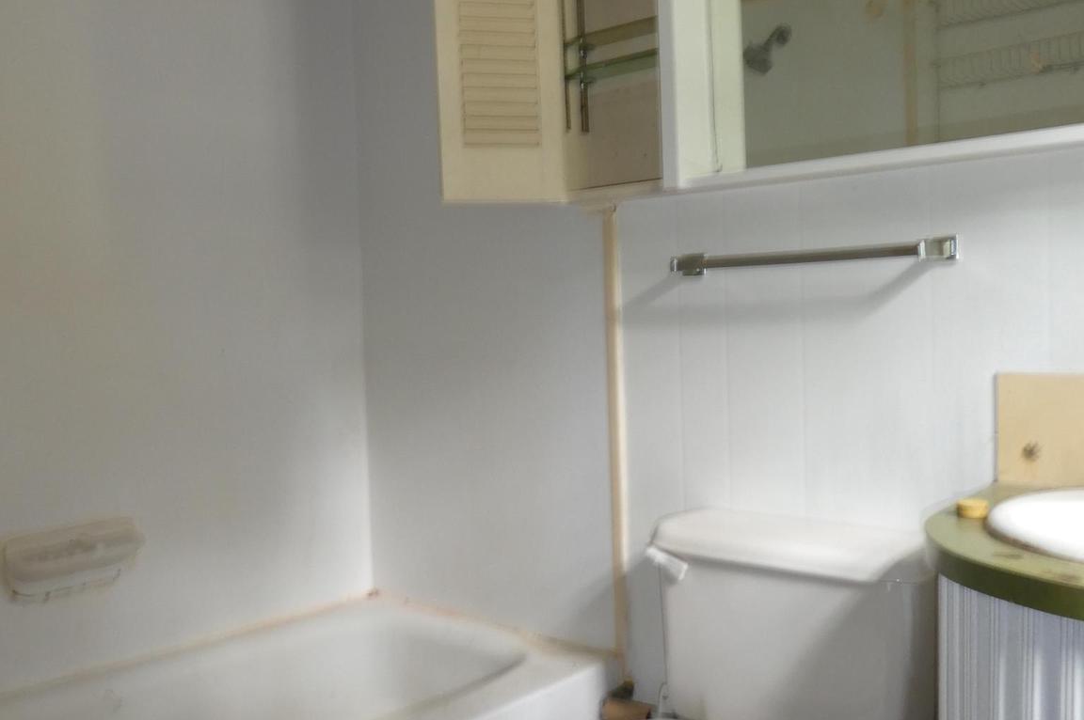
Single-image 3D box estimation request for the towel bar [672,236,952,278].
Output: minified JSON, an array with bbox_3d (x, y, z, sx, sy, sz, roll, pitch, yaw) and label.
[{"bbox_3d":[0.410,-0.165,1.609,0.488,0.038,0.066,1,4,42],"label":"towel bar"}]

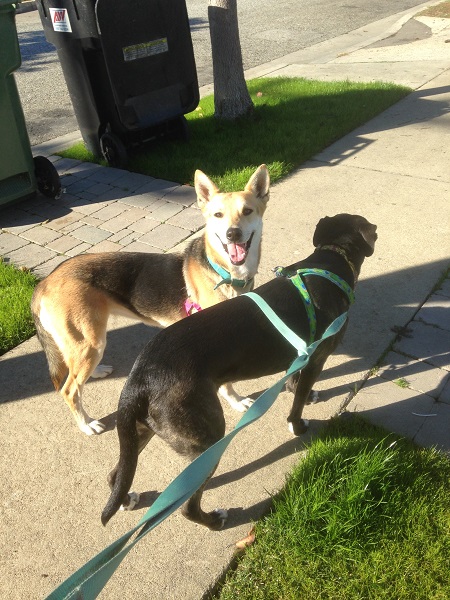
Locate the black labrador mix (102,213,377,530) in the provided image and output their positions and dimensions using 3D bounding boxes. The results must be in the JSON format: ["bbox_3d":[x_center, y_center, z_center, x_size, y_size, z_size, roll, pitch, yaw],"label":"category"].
[{"bbox_3d":[0.079,0.195,1.591,1.030,0.650,0.290,-25,40,-30],"label":"black labrador mix"}]

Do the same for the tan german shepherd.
[{"bbox_3d":[-0.226,0.027,1.772,0.750,0.755,0.320,-3,34,1],"label":"tan german shepherd"}]

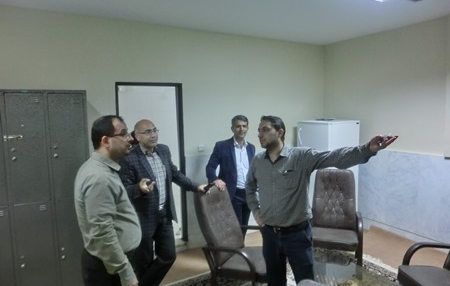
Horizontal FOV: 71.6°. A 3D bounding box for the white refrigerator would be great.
[{"bbox_3d":[1.524,0.480,4.654,0.650,1.590,0.600,-4,7,-30],"label":"white refrigerator"}]

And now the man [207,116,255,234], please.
[{"bbox_3d":[0.075,0.583,3.250,0.560,1.720,0.420,-3,6,-20],"label":"man"}]

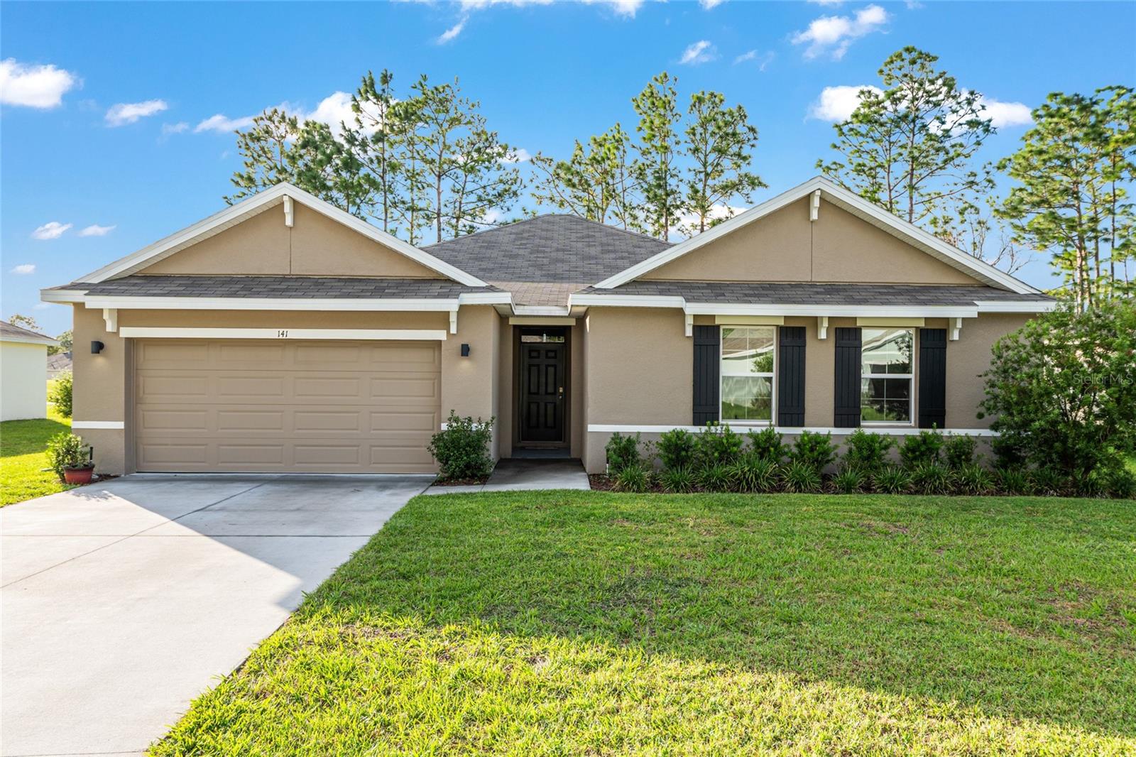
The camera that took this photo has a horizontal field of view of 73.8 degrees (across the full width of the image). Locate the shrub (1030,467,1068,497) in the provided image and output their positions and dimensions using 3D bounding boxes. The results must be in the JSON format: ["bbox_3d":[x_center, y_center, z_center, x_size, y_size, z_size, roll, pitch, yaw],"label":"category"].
[{"bbox_3d":[6.729,1.423,10.600,0.540,0.360,0.520,1,0,-1],"label":"shrub"}]

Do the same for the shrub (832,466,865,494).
[{"bbox_3d":[3.894,1.382,10.498,0.468,0.329,0.468,0,0,-1],"label":"shrub"}]

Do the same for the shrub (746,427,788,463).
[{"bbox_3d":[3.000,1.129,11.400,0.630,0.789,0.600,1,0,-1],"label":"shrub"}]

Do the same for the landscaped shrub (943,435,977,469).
[{"bbox_3d":[5.813,1.169,11.238,0.501,0.654,0.476,0,0,-1],"label":"landscaped shrub"}]

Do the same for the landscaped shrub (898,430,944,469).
[{"bbox_3d":[5.234,1.134,11.225,0.671,0.716,0.637,0,0,-1],"label":"landscaped shrub"}]

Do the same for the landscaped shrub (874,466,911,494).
[{"bbox_3d":[4.503,1.385,10.513,0.518,0.331,0.518,0,0,-1],"label":"landscaped shrub"}]

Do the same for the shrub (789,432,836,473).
[{"bbox_3d":[3.682,1.156,11.400,0.700,0.735,0.620,1,0,-1],"label":"shrub"}]

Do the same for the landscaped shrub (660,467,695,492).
[{"bbox_3d":[1.510,1.376,10.439,0.489,0.306,0.489,0,0,-1],"label":"landscaped shrub"}]

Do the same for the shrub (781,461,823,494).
[{"bbox_3d":[3.274,1.351,10.600,0.570,0.416,0.550,1,0,-1],"label":"shrub"}]

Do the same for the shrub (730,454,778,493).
[{"bbox_3d":[2.603,1.311,10.600,0.660,0.485,0.600,1,0,-1],"label":"shrub"}]

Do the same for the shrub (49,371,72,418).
[{"bbox_3d":[-16.486,0.528,25.000,1.250,1.583,1.250,1,0,-1],"label":"shrub"}]

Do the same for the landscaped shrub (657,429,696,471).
[{"bbox_3d":[1.637,1.136,11.400,0.600,0.748,0.580,1,0,-1],"label":"landscaped shrub"}]

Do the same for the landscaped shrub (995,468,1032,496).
[{"bbox_3d":[6.217,1.412,10.556,0.520,0.302,0.520,0,0,-1],"label":"landscaped shrub"}]

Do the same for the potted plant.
[{"bbox_3d":[-7.261,1.133,11.050,0.680,0.738,0.580,1,0,-1],"label":"potted plant"}]

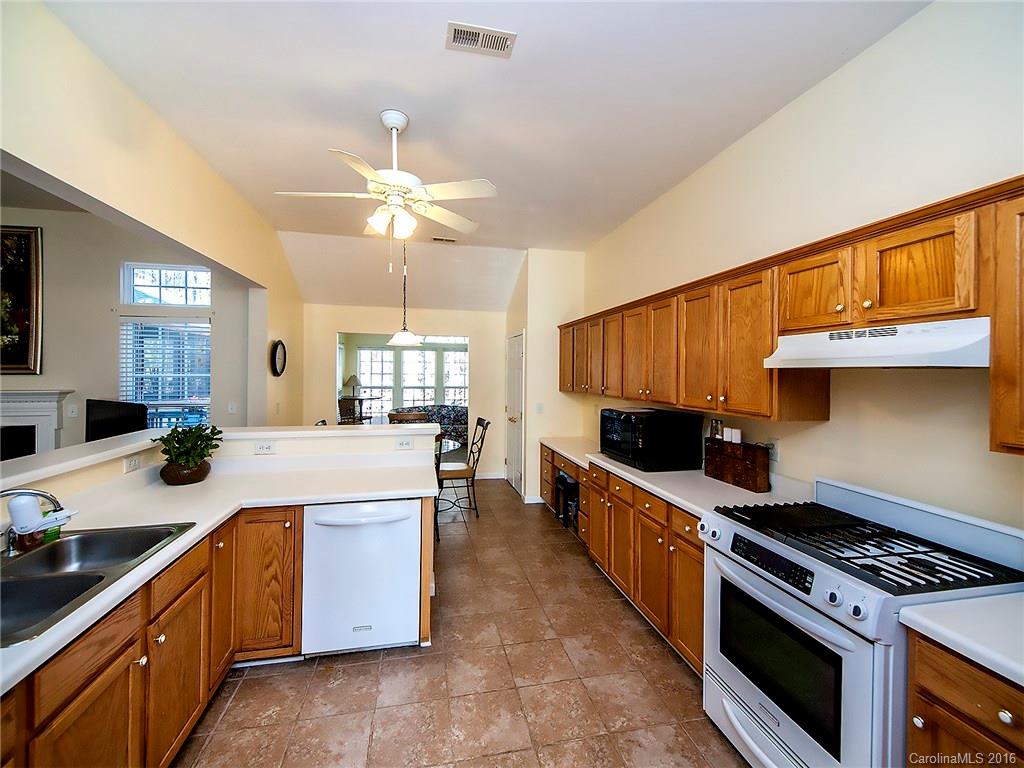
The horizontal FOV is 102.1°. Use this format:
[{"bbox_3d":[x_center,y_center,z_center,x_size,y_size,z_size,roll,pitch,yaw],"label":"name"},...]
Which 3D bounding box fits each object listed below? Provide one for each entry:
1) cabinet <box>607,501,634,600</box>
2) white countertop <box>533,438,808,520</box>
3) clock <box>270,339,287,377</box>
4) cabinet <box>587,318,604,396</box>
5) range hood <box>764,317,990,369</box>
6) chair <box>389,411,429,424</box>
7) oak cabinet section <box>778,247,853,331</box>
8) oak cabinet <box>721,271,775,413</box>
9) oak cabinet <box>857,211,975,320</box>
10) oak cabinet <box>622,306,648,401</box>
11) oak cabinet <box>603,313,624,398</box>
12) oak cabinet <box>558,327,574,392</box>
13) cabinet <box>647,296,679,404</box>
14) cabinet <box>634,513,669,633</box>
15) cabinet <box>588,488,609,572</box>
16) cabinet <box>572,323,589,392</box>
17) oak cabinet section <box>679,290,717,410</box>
[{"bbox_3d":[1.054,1.105,2.914,0.635,0.595,0.375,1,1,-12],"label":"cabinet"},{"bbox_3d":[0.908,0.687,3.547,0.661,0.191,3.160,1,1,-13],"label":"white countertop"},{"bbox_3d":[-2.563,-0.285,4.568,0.040,0.400,0.400,1,1,-12],"label":"clock"},{"bbox_3d":[0.969,-0.255,4.080,0.325,0.735,0.360,1,1,-12],"label":"cabinet"},{"bbox_3d":[1.470,-0.137,1.646,0.430,0.155,0.762,1,1,-13],"label":"range hood"},{"bbox_3d":[-1.293,0.906,5.111,0.485,1.045,0.550,1,1,-13],"label":"chair"},{"bbox_3d":[1.426,-0.390,1.790,0.333,0.316,0.337,-1,2,-13],"label":"oak cabinet section"},{"bbox_3d":[1.380,-0.204,2.223,0.325,0.735,0.375,1,1,-12],"label":"oak cabinet"},{"bbox_3d":[1.546,-0.384,1.484,0.325,0.315,0.370,1,1,-12],"label":"oak cabinet"},{"bbox_3d":[1.137,-0.234,3.343,0.321,0.730,0.380,1,1,-13],"label":"oak cabinet"},{"bbox_3d":[1.051,-0.244,3.724,0.321,0.730,0.360,1,1,-13],"label":"oak cabinet"},{"bbox_3d":[0.795,-0.279,4.866,0.325,0.740,0.400,1,1,-12],"label":"oak cabinet"},{"bbox_3d":[1.222,-0.224,2.970,0.321,0.730,0.355,1,1,-13],"label":"cabinet"},{"bbox_3d":[1.097,1.114,2.537,0.565,0.590,0.345,1,1,-13],"label":"cabinet"},{"bbox_3d":[0.938,1.100,3.242,0.565,0.580,0.320,1,1,-13],"label":"cabinet"},{"bbox_3d":[0.886,-0.265,4.456,0.325,0.735,0.370,1,1,-12],"label":"cabinet"},{"bbox_3d":[1.265,-0.205,2.524,0.333,0.724,0.365,-1,2,-13],"label":"oak cabinet section"}]

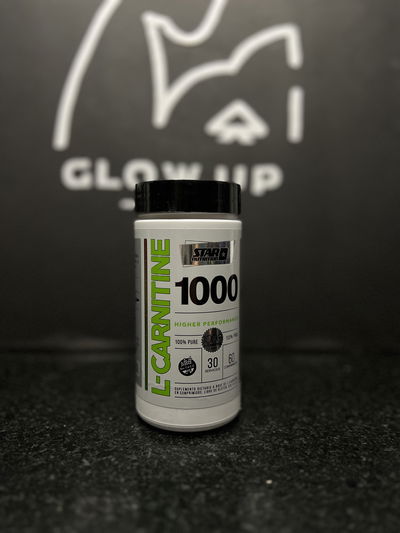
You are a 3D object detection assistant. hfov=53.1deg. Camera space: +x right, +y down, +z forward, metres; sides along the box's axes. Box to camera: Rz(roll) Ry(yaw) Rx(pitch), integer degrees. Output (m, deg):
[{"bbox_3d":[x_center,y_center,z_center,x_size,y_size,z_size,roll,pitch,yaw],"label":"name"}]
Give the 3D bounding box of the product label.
[{"bbox_3d":[-0.007,0.027,0.247,0.065,0.099,0.064,-1,5,-16],"label":"product label"}]

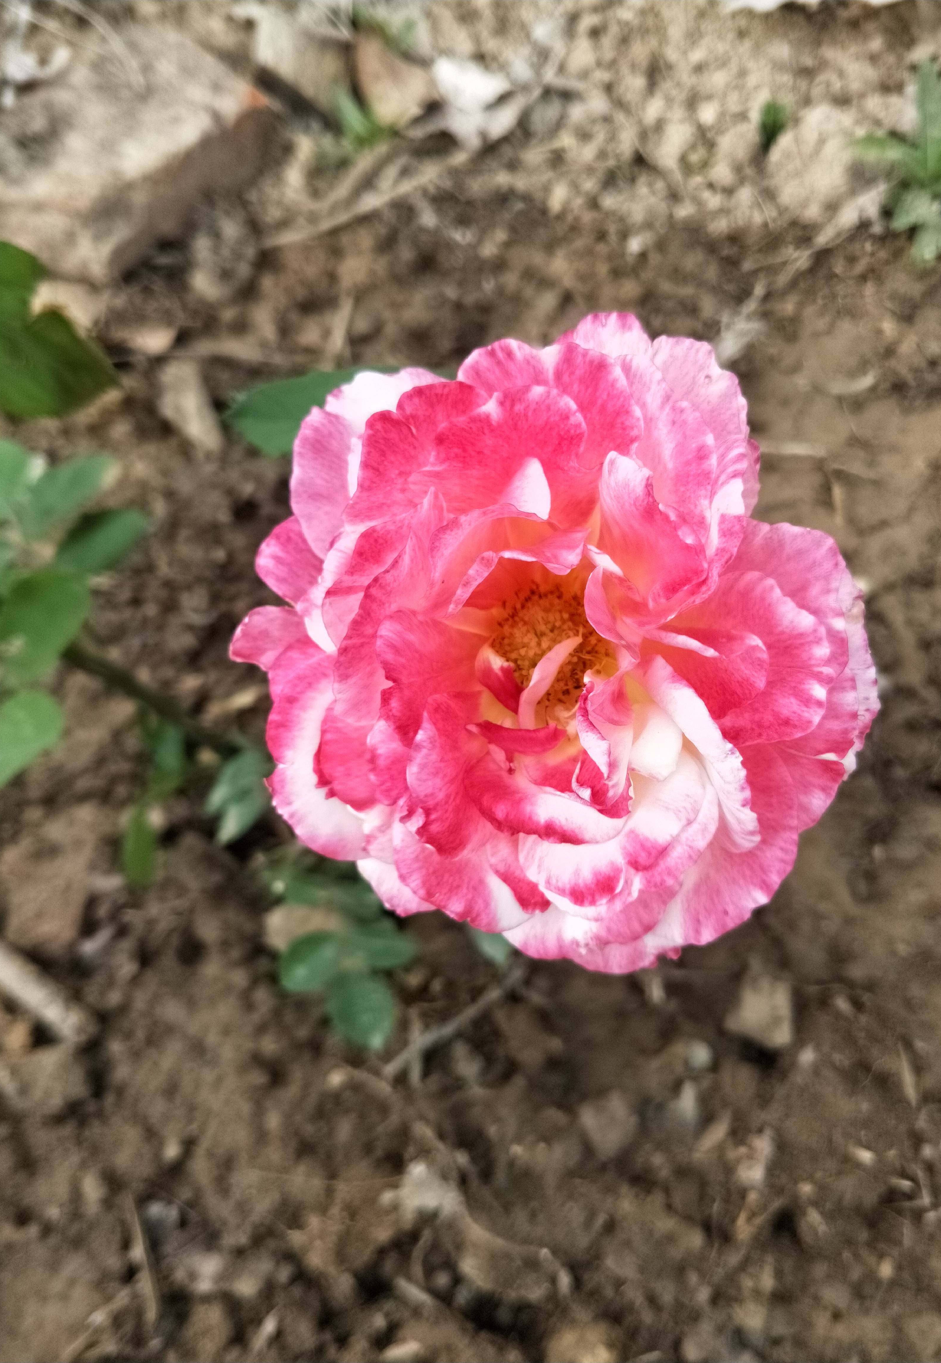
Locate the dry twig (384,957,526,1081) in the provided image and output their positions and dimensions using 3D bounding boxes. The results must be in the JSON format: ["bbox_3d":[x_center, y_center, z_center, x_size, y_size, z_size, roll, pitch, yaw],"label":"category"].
[{"bbox_3d":[-0.006,0.128,0.372,0.068,0.010,0.008,-38,74,-13],"label":"dry twig"}]

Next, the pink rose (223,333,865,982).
[{"bbox_3d":[0.016,-0.007,0.187,0.117,0.062,0.117,0,81,3],"label":"pink rose"}]

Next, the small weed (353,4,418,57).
[{"bbox_3d":[-0.048,-0.364,0.550,0.034,0.022,0.026,-2,69,-1],"label":"small weed"}]

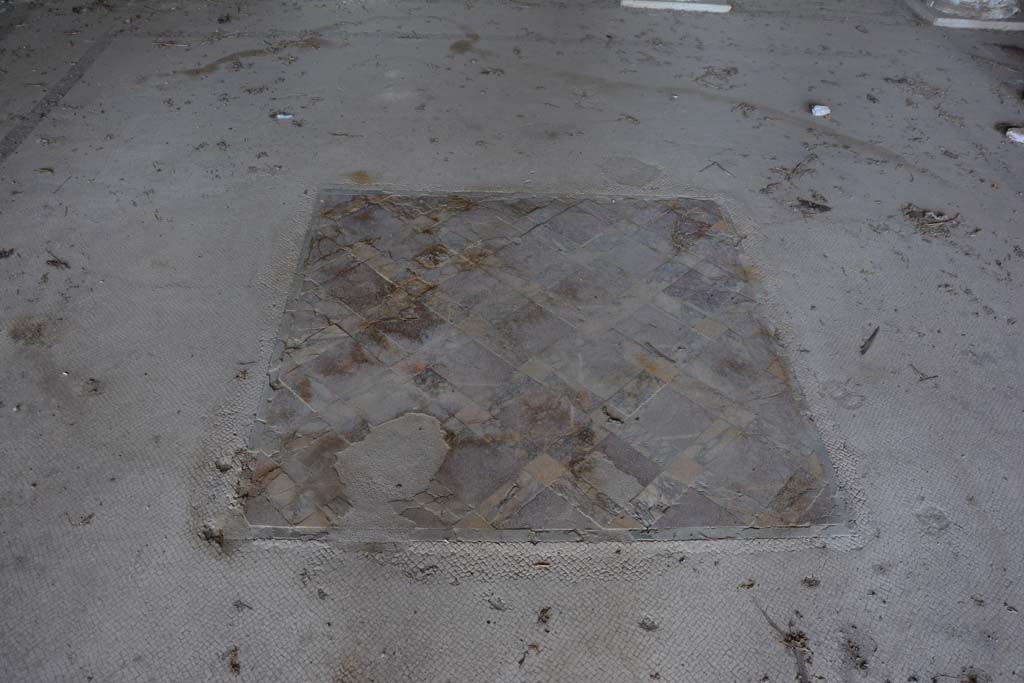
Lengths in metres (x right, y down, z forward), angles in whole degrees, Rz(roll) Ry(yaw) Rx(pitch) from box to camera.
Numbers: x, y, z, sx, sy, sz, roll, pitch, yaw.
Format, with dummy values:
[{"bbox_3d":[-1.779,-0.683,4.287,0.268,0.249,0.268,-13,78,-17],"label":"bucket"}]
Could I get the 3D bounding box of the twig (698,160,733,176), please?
[{"bbox_3d":[0.815,-0.691,3.037,0.144,0.014,0.104,10,44,6],"label":"twig"}]

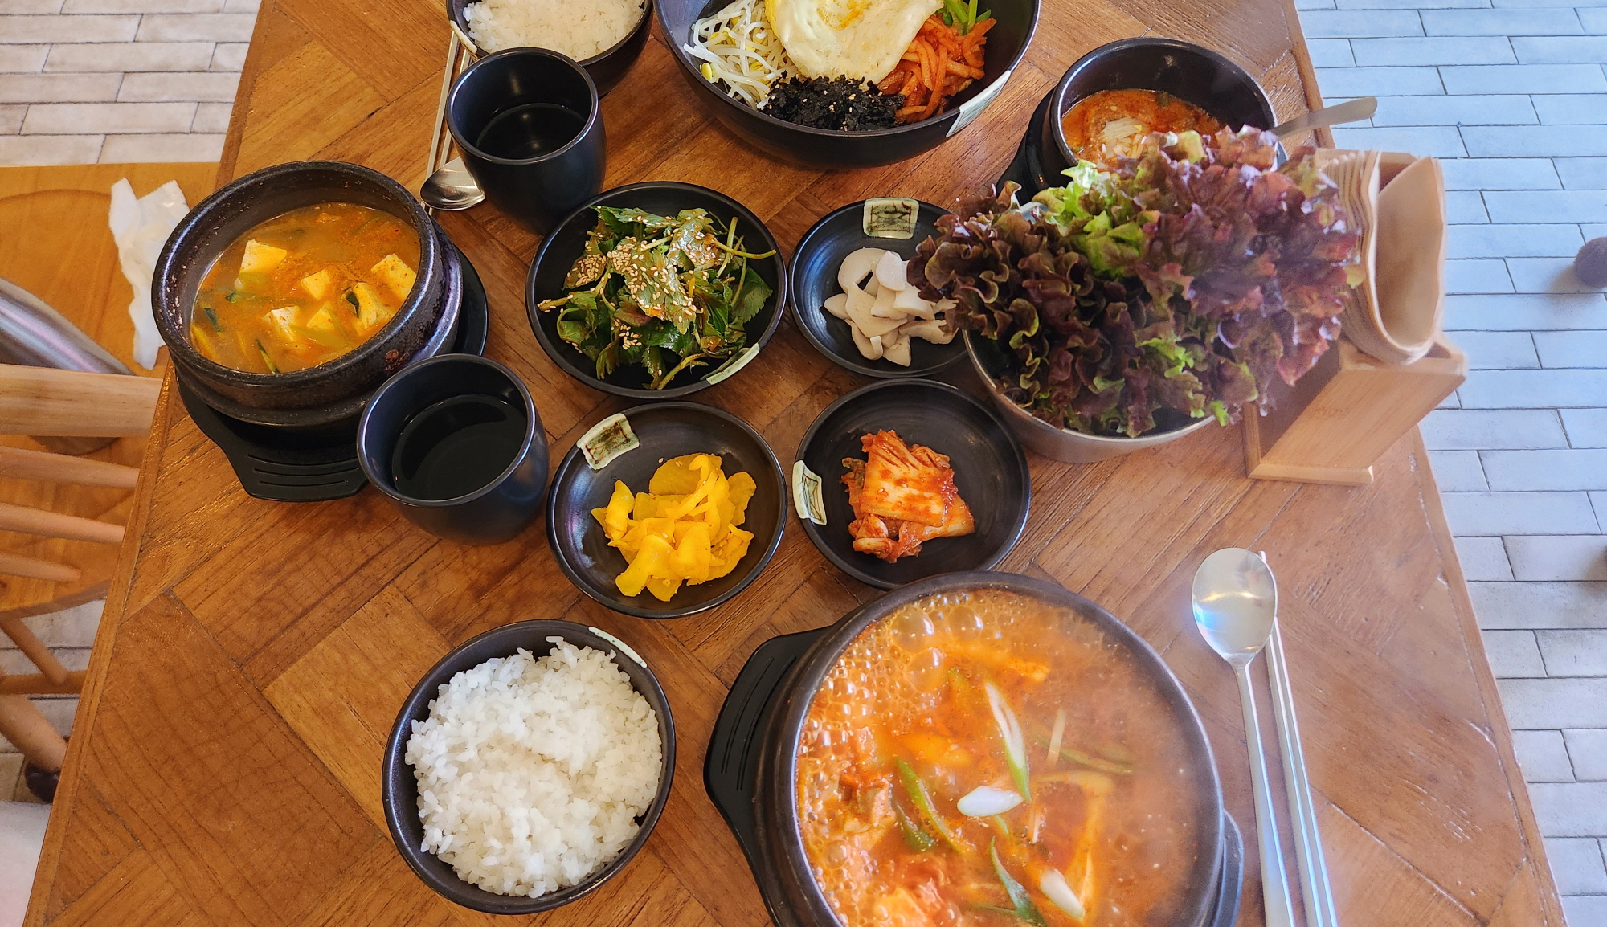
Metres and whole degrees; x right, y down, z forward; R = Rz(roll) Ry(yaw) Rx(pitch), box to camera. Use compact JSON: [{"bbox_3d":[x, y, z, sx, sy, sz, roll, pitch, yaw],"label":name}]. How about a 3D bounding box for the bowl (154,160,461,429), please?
[{"bbox_3d":[-0.232,-0.075,0.517,0.136,0.064,0.136,0,66,0],"label":"bowl"}]

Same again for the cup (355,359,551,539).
[{"bbox_3d":[-0.150,0.001,0.484,0.074,0.076,0.074,0,66,0],"label":"cup"}]

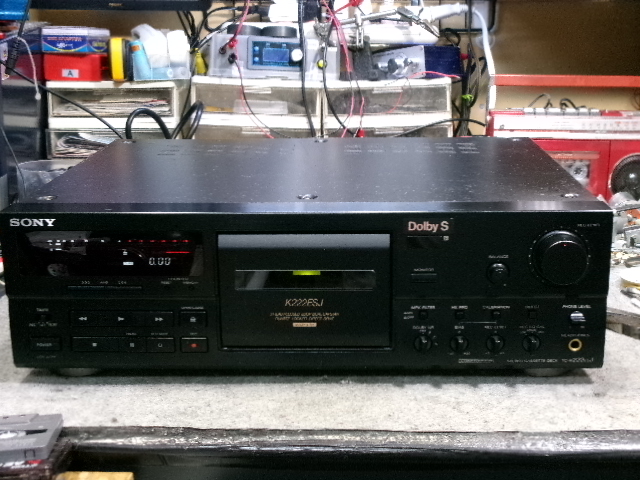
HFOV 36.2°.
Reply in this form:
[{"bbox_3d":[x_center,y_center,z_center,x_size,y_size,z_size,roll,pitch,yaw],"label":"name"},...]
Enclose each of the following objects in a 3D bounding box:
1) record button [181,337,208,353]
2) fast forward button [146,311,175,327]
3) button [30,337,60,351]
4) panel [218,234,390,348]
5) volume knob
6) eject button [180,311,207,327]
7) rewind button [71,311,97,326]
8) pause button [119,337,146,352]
[{"bbox_3d":[-0.091,0.075,0.713,0.019,0.011,0.006,0,14,2],"label":"record button"},{"bbox_3d":[-0.116,0.056,0.709,0.021,0.011,0.006,0,14,2],"label":"fast forward button"},{"bbox_3d":[-0.201,0.075,0.718,0.021,0.010,0.006,0,14,2],"label":"button"},{"bbox_3d":[-0.010,0.036,0.703,0.121,0.084,0.012,0,14,2],"label":"panel"},{"bbox_3d":[0.168,0.014,0.678,0.038,0.038,0.018,0,14,2],"label":"volume knob"},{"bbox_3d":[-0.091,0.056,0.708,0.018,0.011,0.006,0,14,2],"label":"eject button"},{"bbox_3d":[-0.171,0.057,0.712,0.017,0.011,0.006,0,14,2],"label":"rewind button"},{"bbox_3d":[-0.137,0.076,0.715,0.019,0.011,0.006,0,14,2],"label":"pause button"}]

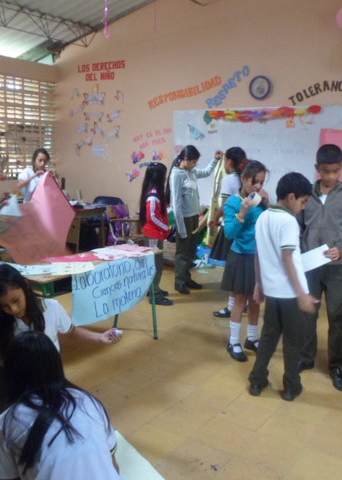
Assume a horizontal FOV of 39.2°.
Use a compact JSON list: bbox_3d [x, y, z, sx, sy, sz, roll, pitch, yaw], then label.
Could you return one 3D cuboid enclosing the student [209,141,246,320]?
[{"bbox_3d":[0.566,-0.079,4.323,0.380,1.480,0.400,6,12,29],"label":"student"}]

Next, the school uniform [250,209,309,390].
[{"bbox_3d":[0.624,0.353,2.839,0.280,1.108,0.380,-9,14,-41],"label":"school uniform"}]

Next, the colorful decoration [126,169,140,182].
[{"bbox_3d":[-0.523,-0.872,6.527,0.230,0.180,0.020,8,13,34],"label":"colorful decoration"}]

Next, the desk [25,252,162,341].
[{"bbox_3d":[-0.605,0.478,3.424,0.480,0.690,1.139,8,13,37],"label":"desk"}]

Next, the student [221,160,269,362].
[{"bbox_3d":[0.534,0.139,3.441,0.420,1.385,0.340,-8,14,-41],"label":"student"}]

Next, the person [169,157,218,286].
[{"bbox_3d":[0.246,-0.211,4.909,0.480,1.470,0.430,9,13,37],"label":"person"}]

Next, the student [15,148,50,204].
[{"bbox_3d":[-1.608,-0.343,5.617,0.420,1.420,0.360,-4,12,-25],"label":"student"}]

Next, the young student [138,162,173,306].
[{"bbox_3d":[-0.153,-0.073,4.664,0.320,1.332,0.360,-4,11,-22],"label":"young student"}]

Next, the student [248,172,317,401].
[{"bbox_3d":[0.634,0.277,2.825,0.300,1.324,0.400,-9,14,-41],"label":"student"}]

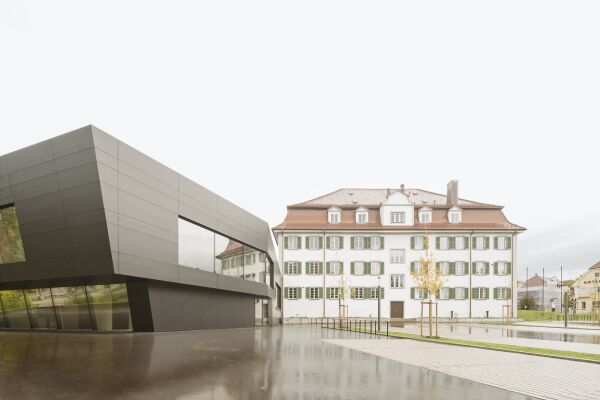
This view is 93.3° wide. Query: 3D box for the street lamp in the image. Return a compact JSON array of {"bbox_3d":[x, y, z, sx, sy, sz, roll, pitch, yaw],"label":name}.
[{"bbox_3d":[5.850,7.750,21.200,0.200,4.000,0.200,0,0,0],"label":"street lamp"}]

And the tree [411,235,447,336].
[{"bbox_3d":[7.800,5.200,17.200,2.200,6.300,2.200,0,0,0],"label":"tree"}]

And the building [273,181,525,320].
[{"bbox_3d":[13.300,7.100,46.500,33.200,18.900,17.500,0,0,0],"label":"building"}]

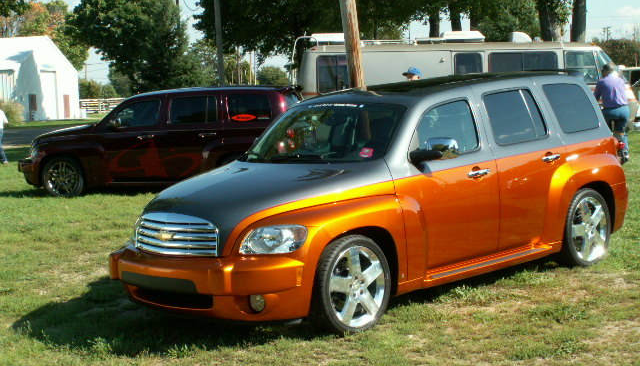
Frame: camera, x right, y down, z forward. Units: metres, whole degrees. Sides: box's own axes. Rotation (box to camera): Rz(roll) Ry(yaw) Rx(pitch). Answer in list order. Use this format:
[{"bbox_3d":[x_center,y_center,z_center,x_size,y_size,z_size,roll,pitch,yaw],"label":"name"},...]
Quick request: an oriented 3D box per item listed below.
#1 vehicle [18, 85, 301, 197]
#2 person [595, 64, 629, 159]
[{"bbox_3d":[-2.165,-0.645,16.100,4.470,1.570,1.770,0,5,12],"label":"vehicle"},{"bbox_3d":[4.712,-1.154,17.900,0.600,1.550,0.650,-2,5,-10],"label":"person"}]

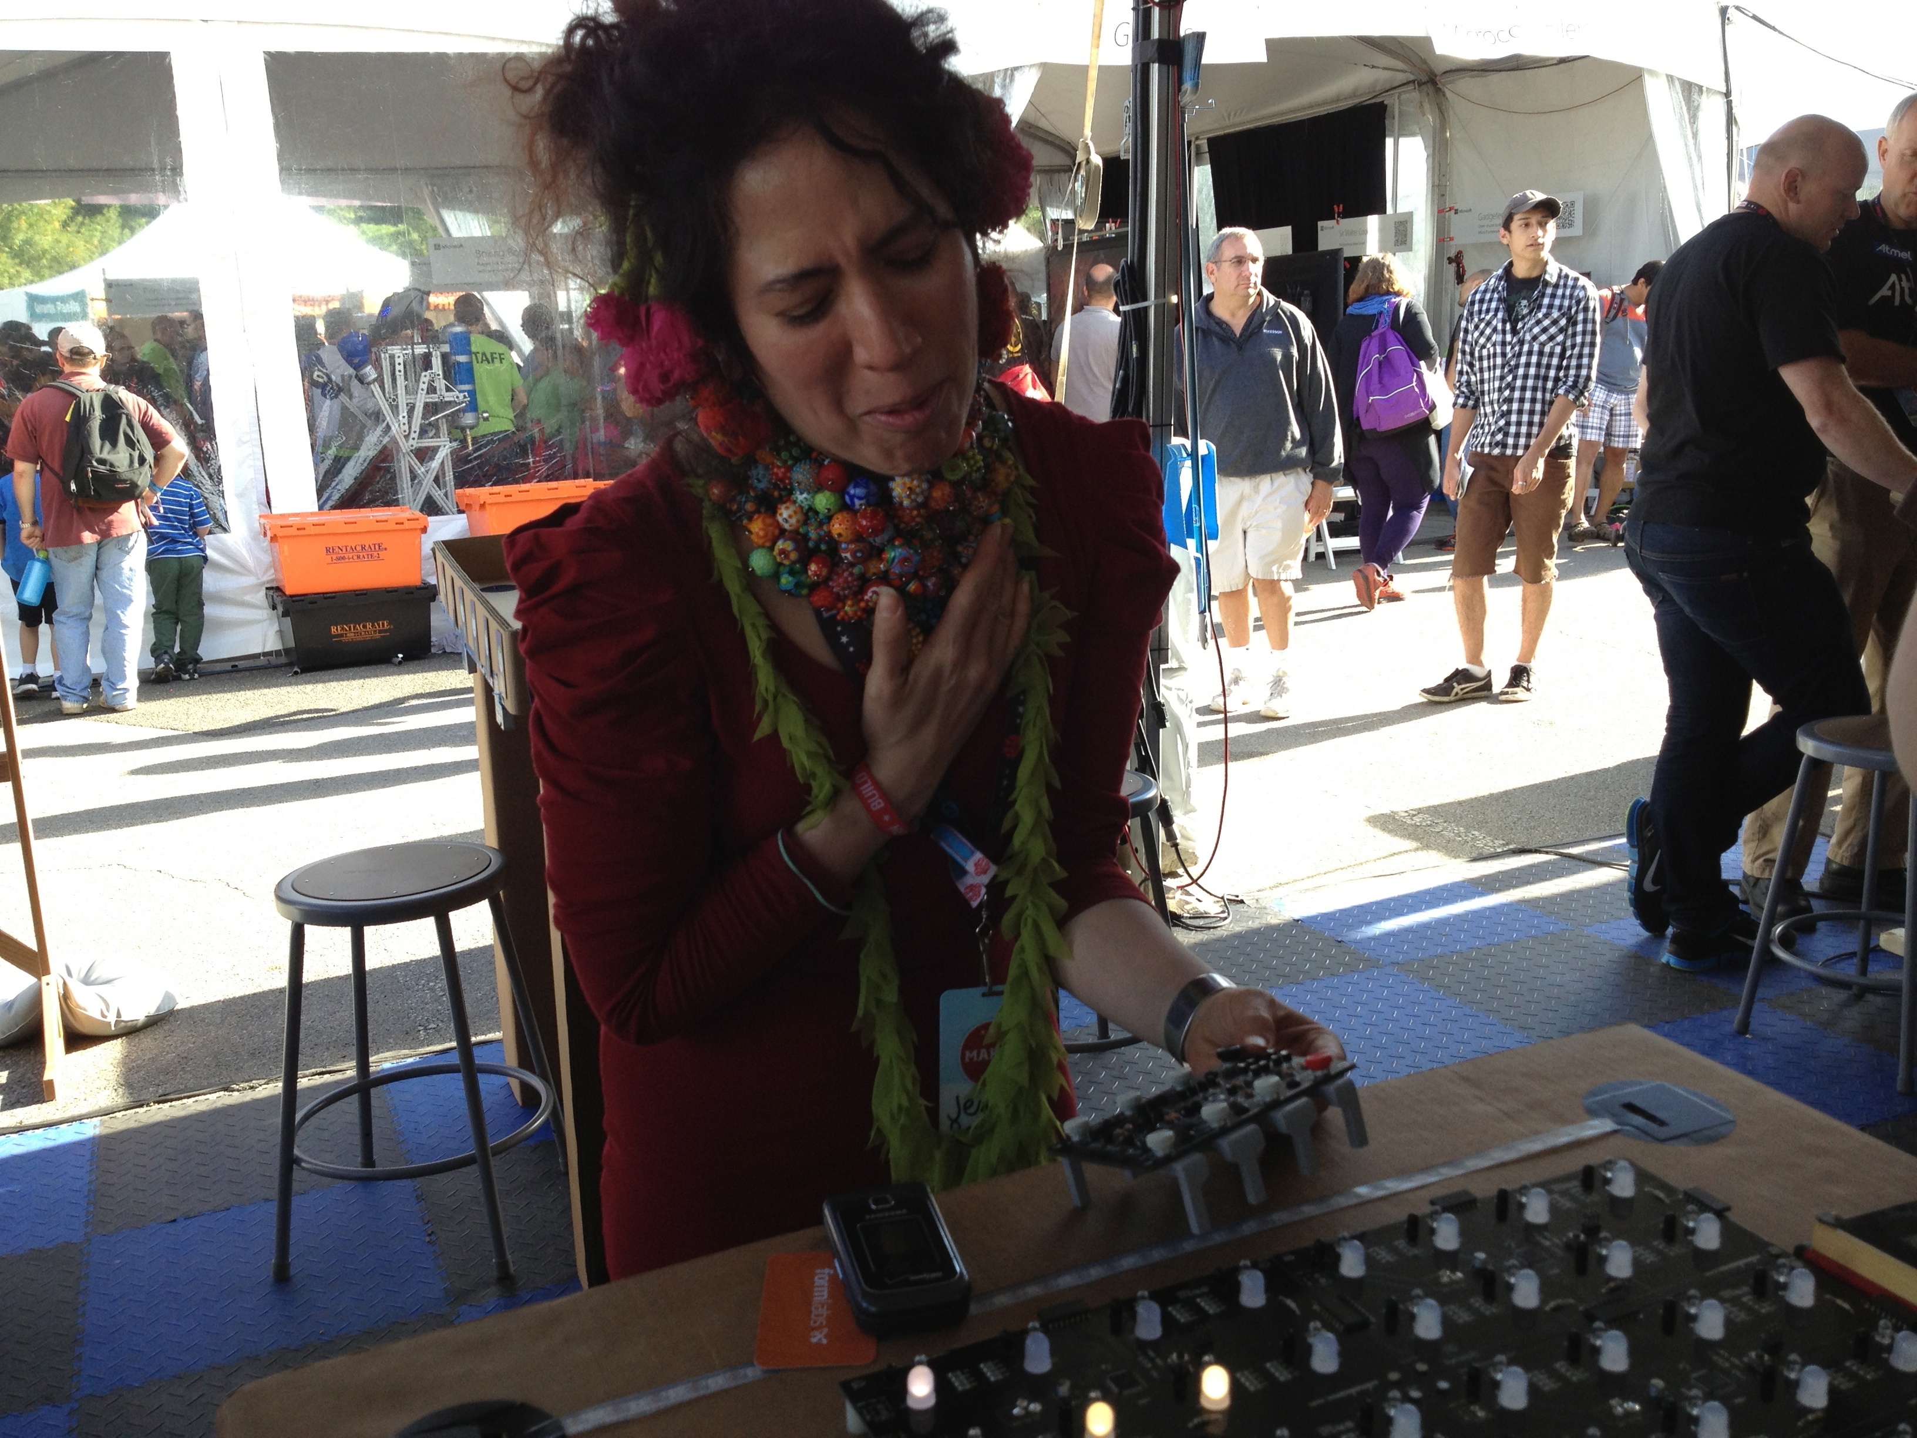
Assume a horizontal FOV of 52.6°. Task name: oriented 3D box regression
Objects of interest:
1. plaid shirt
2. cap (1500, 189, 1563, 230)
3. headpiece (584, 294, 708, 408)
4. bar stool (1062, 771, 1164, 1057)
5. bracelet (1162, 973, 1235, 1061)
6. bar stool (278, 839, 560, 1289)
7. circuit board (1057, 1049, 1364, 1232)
[{"bbox_3d":[1.976,-1.258,6.740,0.490,0.680,0.280,5,15,28],"label":"plaid shirt"},{"bbox_3d":[1.957,-1.742,6.640,0.175,0.135,0.255,-7,9,-18],"label":"cap"},{"bbox_3d":[-0.156,-0.186,0.980,0.062,0.062,0.050,-2,0,30],"label":"headpiece"},{"bbox_3d":[0.200,0.406,3.550,0.420,0.610,0.420,-9,15,-26],"label":"bar stool"},{"bbox_3d":[0.132,0.163,1.050,0.020,0.058,0.056,27,-2,40],"label":"bracelet"},{"bbox_3d":[-0.889,0.541,3.160,0.420,0.610,0.420,-1,13,5],"label":"bar stool"},{"bbox_3d":[0.120,0.200,0.934,0.133,0.048,0.102,-19,4,-31],"label":"circuit board"}]

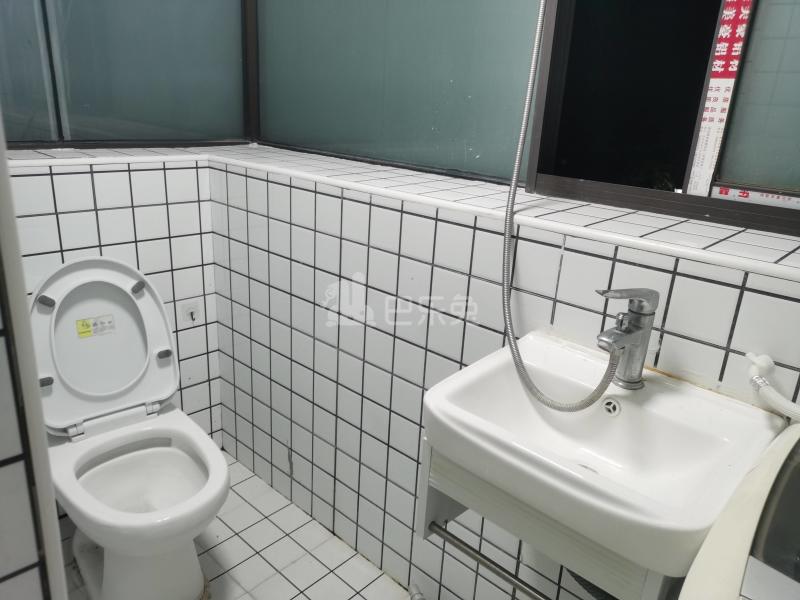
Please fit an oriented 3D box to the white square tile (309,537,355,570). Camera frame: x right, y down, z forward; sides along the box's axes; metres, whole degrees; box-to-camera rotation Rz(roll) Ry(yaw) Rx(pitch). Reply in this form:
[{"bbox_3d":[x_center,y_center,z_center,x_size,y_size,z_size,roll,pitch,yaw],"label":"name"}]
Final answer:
[{"bbox_3d":[-0.185,0.718,1.758,0.098,0.009,0.098,19,25,39],"label":"white square tile"}]

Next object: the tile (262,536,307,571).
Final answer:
[{"bbox_3d":[-0.328,0.715,1.757,0.097,0.010,0.097,19,25,39],"label":"tile"}]

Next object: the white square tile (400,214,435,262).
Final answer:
[{"bbox_3d":[0.043,-0.137,1.385,0.098,0.098,0.009,19,25,39],"label":"white square tile"}]

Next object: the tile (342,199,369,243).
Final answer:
[{"bbox_3d":[-0.104,-0.189,1.511,0.098,0.098,0.009,19,25,39],"label":"tile"}]

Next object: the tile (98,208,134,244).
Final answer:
[{"bbox_3d":[-0.800,-0.208,1.757,0.097,0.097,0.010,-14,26,-41],"label":"tile"}]

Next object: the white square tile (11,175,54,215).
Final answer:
[{"bbox_3d":[-0.937,-0.265,1.591,0.098,0.098,0.009,-14,26,-41],"label":"white square tile"}]

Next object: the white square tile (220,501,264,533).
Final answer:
[{"bbox_3d":[-0.477,0.664,1.890,0.099,0.010,0.099,19,25,39],"label":"white square tile"}]

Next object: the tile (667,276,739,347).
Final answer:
[{"bbox_3d":[0.482,0.017,1.000,0.098,0.098,0.010,19,25,39],"label":"tile"}]

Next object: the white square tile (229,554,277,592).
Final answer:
[{"bbox_3d":[-0.394,0.733,1.679,0.098,0.009,0.098,19,25,39],"label":"white square tile"}]

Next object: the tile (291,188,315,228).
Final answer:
[{"bbox_3d":[-0.250,-0.239,1.630,0.097,0.097,0.010,19,25,39],"label":"tile"}]

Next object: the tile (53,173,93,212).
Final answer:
[{"bbox_3d":[-0.867,-0.285,1.658,0.097,0.097,0.010,-14,26,-41],"label":"tile"}]

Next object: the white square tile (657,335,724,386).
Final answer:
[{"bbox_3d":[0.477,0.112,1.032,0.098,0.098,0.010,19,25,39],"label":"white square tile"}]

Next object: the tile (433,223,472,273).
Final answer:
[{"bbox_3d":[0.116,-0.111,1.314,0.097,0.097,0.010,19,25,39],"label":"tile"}]

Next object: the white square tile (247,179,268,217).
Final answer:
[{"bbox_3d":[-0.397,-0.292,1.763,0.098,0.098,0.009,19,25,39],"label":"white square tile"}]

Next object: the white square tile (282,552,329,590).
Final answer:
[{"bbox_3d":[-0.256,0.741,1.694,0.097,0.010,0.097,20,27,39],"label":"white square tile"}]

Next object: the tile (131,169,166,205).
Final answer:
[{"bbox_3d":[-0.717,-0.319,1.785,0.097,0.097,0.010,-14,25,-41],"label":"tile"}]

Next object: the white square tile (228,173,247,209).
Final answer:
[{"bbox_3d":[-0.470,-0.318,1.826,0.098,0.098,0.010,19,25,39],"label":"white square tile"}]

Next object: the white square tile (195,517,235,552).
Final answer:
[{"bbox_3d":[-0.542,0.684,1.814,0.097,0.010,0.097,20,27,39],"label":"white square tile"}]

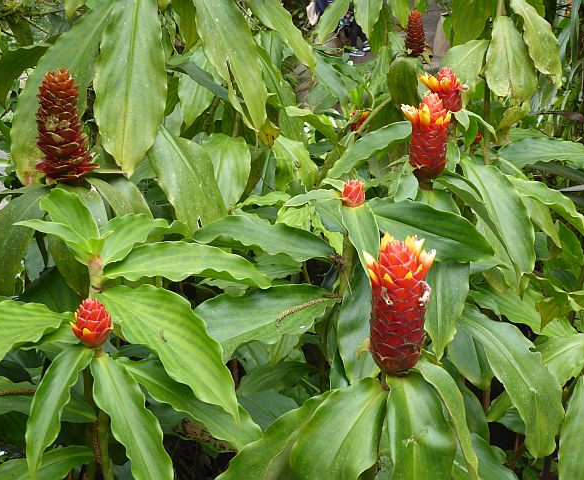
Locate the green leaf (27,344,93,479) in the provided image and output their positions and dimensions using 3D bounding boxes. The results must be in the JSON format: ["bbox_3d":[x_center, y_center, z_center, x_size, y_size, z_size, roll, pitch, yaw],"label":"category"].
[{"bbox_3d":[-0.277,0.204,1.325,0.050,0.030,0.164,8,63,22],"label":"green leaf"}]

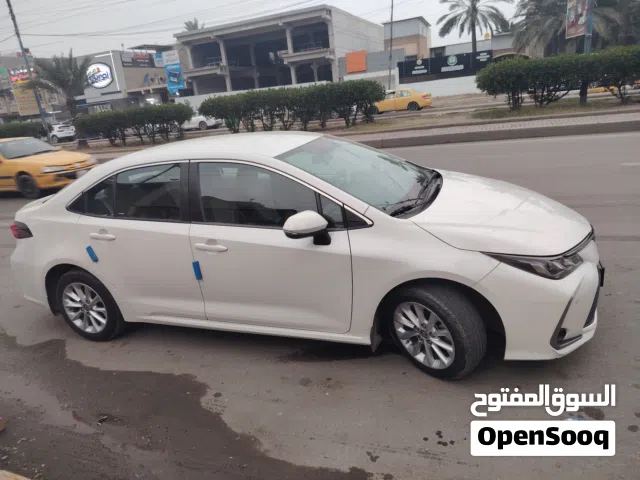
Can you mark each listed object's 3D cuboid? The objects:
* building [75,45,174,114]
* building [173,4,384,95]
[{"bbox_3d":[-20.820,-18.043,53.713,13.500,8.800,6.500,0,19,21],"label":"building"},{"bbox_3d":[-3.605,-20.304,53.516,17.900,9.300,19.000,0,19,21],"label":"building"}]

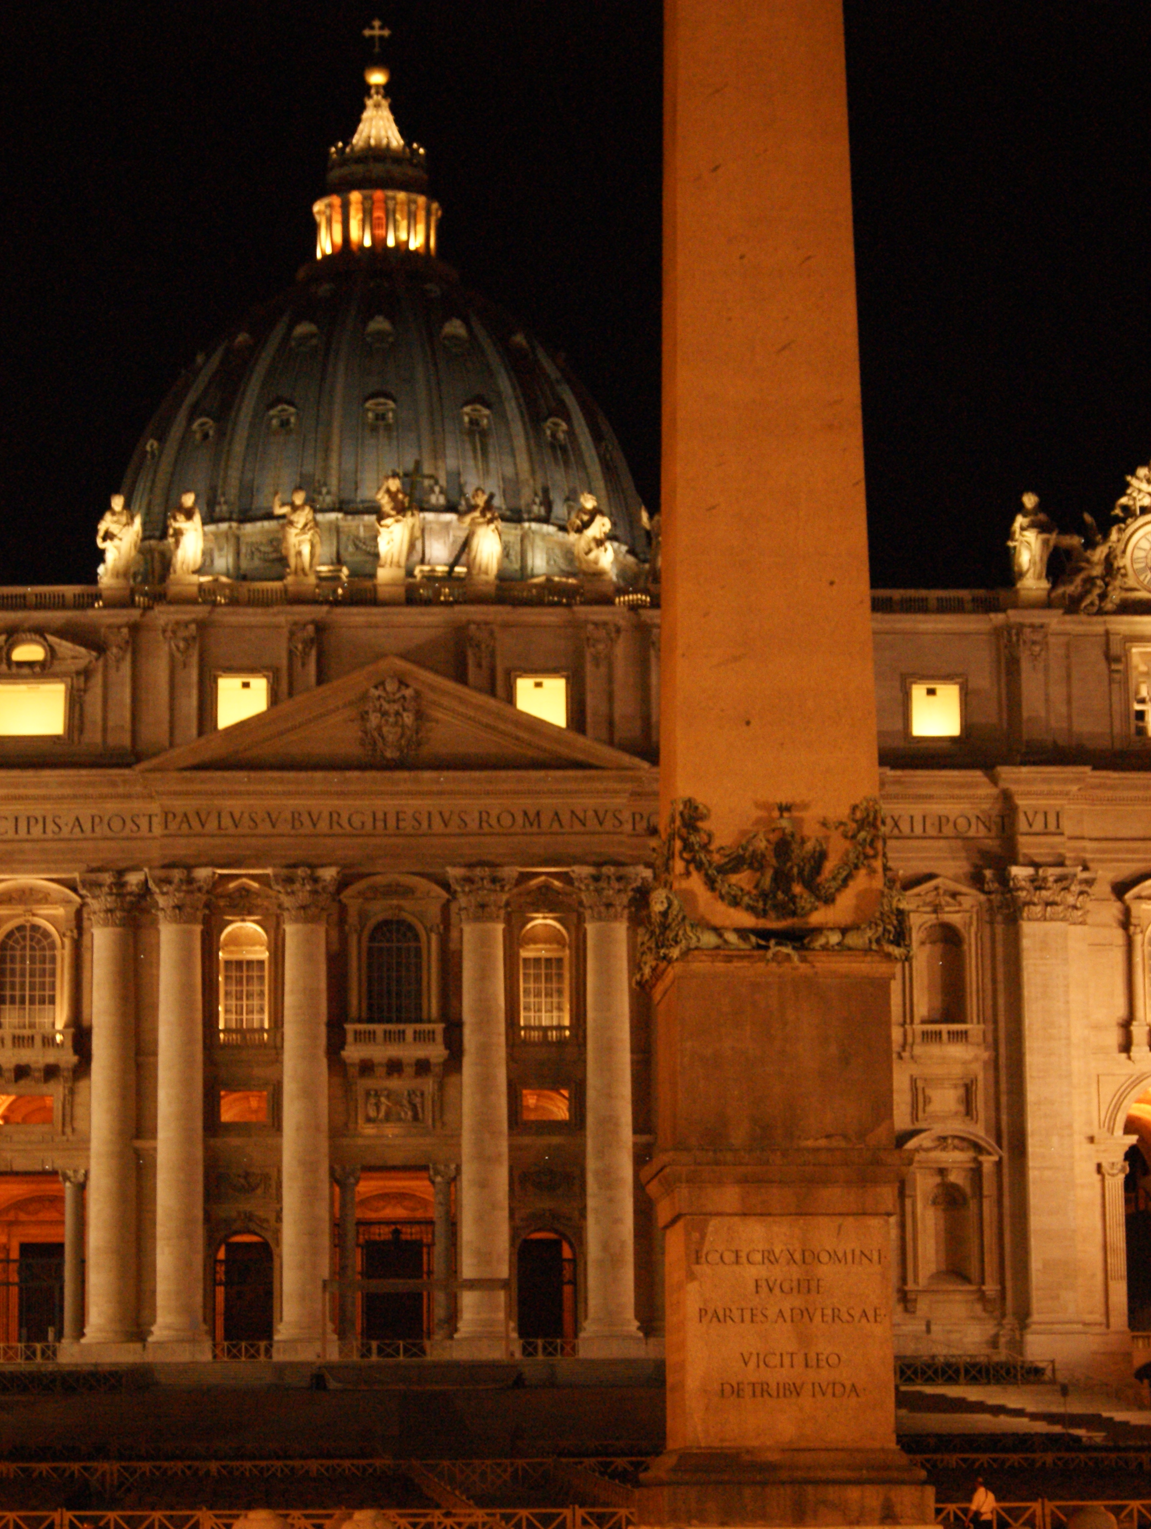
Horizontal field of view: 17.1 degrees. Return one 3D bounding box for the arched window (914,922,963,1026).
[{"bbox_3d":[21.999,12.574,231.314,3.111,6.220,1.000,0,-10,-3],"label":"arched window"}]

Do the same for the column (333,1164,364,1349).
[{"bbox_3d":[-13.418,29.199,227.041,1.807,10.995,1.750,0,-10,-3],"label":"column"}]

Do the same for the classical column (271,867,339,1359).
[{"bbox_3d":[-16.254,20.919,230.416,4.000,29.300,4.000,0,-10,-3],"label":"classical column"}]

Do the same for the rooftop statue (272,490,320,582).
[{"bbox_3d":[-17.120,-14.158,233.972,2.847,5.604,2.000,0,-10,-3],"label":"rooftop statue"}]

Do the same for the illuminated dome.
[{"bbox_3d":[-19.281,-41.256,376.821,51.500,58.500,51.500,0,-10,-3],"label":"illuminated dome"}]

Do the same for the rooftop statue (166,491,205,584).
[{"bbox_3d":[-24.257,-14.101,237.842,2.350,5.550,2.000,0,-10,-3],"label":"rooftop statue"}]

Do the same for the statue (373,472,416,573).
[{"bbox_3d":[-11.022,-14.873,234.407,2.581,6.113,2.000,0,-10,-3],"label":"statue"}]

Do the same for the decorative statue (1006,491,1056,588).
[{"bbox_3d":[28.113,-13.850,236.189,2.958,5.988,2.100,0,-10,-3],"label":"decorative statue"}]

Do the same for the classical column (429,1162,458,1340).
[{"bbox_3d":[-8.028,29.584,232.847,1.650,10.700,1.650,0,-10,-3],"label":"classical column"}]

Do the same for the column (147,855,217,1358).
[{"bbox_3d":[-23.091,20.279,224.652,3.900,28.193,3.700,0,-10,-3],"label":"column"}]

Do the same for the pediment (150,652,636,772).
[{"bbox_3d":[-10.914,-3.002,228.910,30.294,6.426,3.000,0,-10,-3],"label":"pediment"}]

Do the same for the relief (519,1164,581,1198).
[{"bbox_3d":[-1.586,25.339,232.936,3.700,2.050,0.300,0,-10,-3],"label":"relief"}]

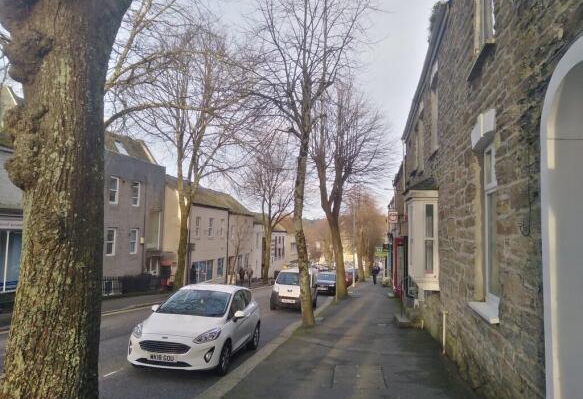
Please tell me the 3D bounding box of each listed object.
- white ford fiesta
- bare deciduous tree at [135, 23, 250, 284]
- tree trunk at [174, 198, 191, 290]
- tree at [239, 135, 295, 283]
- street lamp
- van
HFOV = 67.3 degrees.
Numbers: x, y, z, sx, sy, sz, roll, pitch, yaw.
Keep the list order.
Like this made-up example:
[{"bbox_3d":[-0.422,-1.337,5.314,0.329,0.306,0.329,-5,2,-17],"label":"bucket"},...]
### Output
[{"bbox_3d":[-1.820,2.608,9.274,1.800,1.470,4.040,1,-8,9],"label":"white ford fiesta"},{"bbox_3d":[-6.494,-2.899,27.602,7.600,17.190,7.400,0,-4,9],"label":"bare deciduous tree"},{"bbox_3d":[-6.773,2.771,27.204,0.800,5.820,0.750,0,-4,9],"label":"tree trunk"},{"bbox_3d":[-2.302,0.898,41.999,5.000,14.260,5.000,0,-4,9],"label":"tree"},{"bbox_3d":[5.579,3.869,38.772,0.400,7.760,0.320,0,-4,9],"label":"street lamp"},{"bbox_3d":[0.264,3.965,19.612,1.740,1.720,3.900,1,-8,9],"label":"van"}]

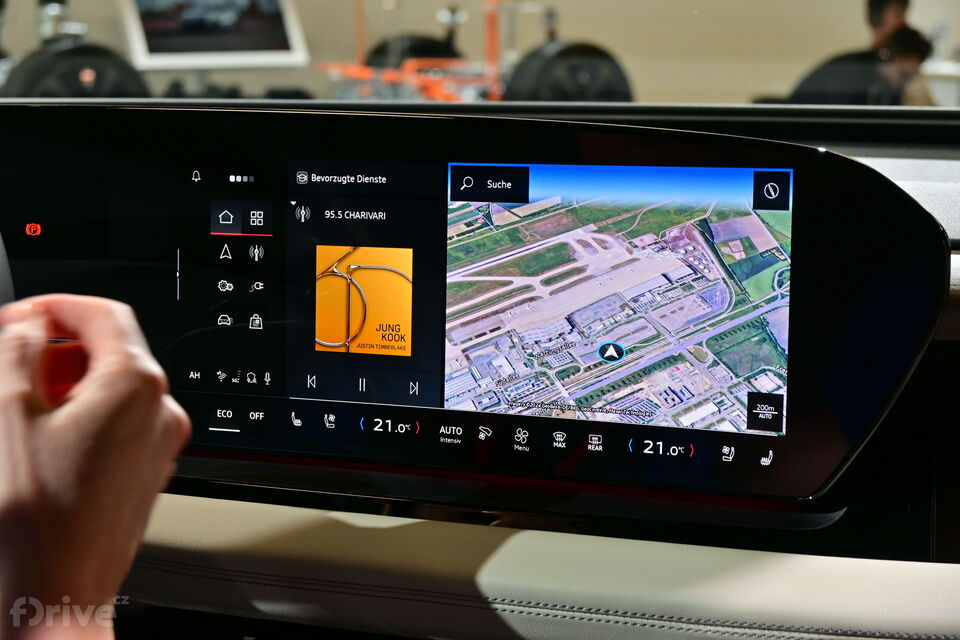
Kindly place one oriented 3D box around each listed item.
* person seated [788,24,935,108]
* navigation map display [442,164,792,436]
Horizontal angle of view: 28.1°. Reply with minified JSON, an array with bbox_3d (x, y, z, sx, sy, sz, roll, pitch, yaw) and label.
[{"bbox_3d":[1.832,-0.821,9.109,0.750,1.150,0.520,-1,11,6],"label":"person seated"},{"bbox_3d":[0.065,-0.012,0.929,0.178,0.123,0.010,3,5,26],"label":"navigation map display"}]

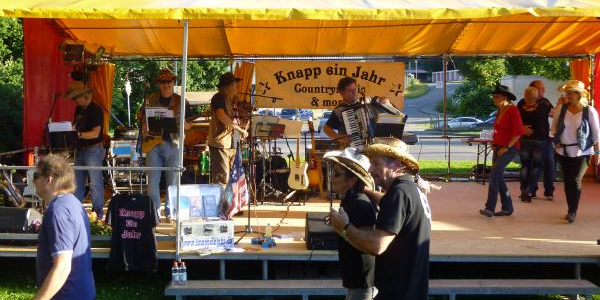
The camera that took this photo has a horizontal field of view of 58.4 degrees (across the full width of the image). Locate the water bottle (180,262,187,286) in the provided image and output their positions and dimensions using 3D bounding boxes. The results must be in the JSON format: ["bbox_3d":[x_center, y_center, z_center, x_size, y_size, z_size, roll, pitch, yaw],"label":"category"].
[{"bbox_3d":[-1.108,1.181,5.120,0.070,0.230,0.070,0,4,0],"label":"water bottle"}]

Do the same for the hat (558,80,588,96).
[{"bbox_3d":[3.334,-0.762,6.550,0.310,0.150,0.360,4,1,41],"label":"hat"}]

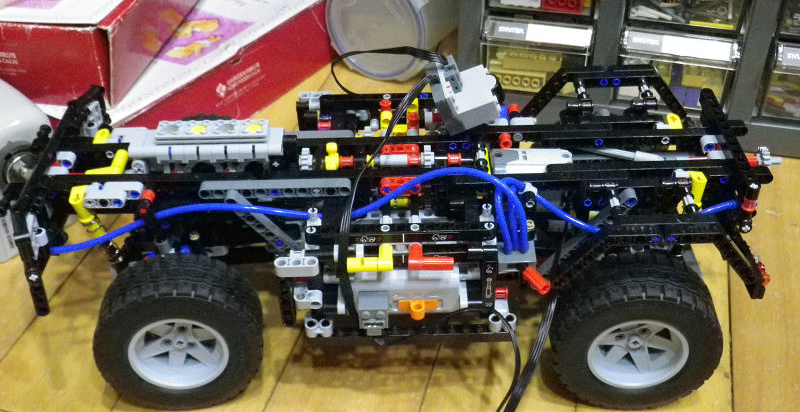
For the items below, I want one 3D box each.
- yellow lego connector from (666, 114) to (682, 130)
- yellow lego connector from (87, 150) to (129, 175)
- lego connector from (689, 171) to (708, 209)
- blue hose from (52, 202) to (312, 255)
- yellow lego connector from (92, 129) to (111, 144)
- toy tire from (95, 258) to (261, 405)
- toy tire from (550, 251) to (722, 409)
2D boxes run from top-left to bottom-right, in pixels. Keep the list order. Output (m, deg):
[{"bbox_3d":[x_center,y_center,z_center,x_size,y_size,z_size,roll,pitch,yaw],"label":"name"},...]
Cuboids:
[{"bbox_3d":[0.172,-0.051,0.590,0.009,0.014,0.009,0,36,0],"label":"yellow lego connector"},{"bbox_3d":[-0.177,-0.025,0.572,0.022,0.008,0.022,0,38,1],"label":"yellow lego connector"},{"bbox_3d":[0.171,-0.009,0.544,0.010,0.018,0.013,0,38,1],"label":"lego connector"},{"bbox_3d":[-0.123,0.012,0.538,0.146,0.029,0.018,0,38,1],"label":"blue hose"},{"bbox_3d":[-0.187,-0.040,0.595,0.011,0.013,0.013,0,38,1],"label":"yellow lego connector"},{"bbox_3d":[-0.127,0.074,0.548,0.094,0.094,0.042,-4,36,-5],"label":"toy tire"},{"bbox_3d":[0.136,0.074,0.549,0.094,0.094,0.042,2,36,2],"label":"toy tire"}]

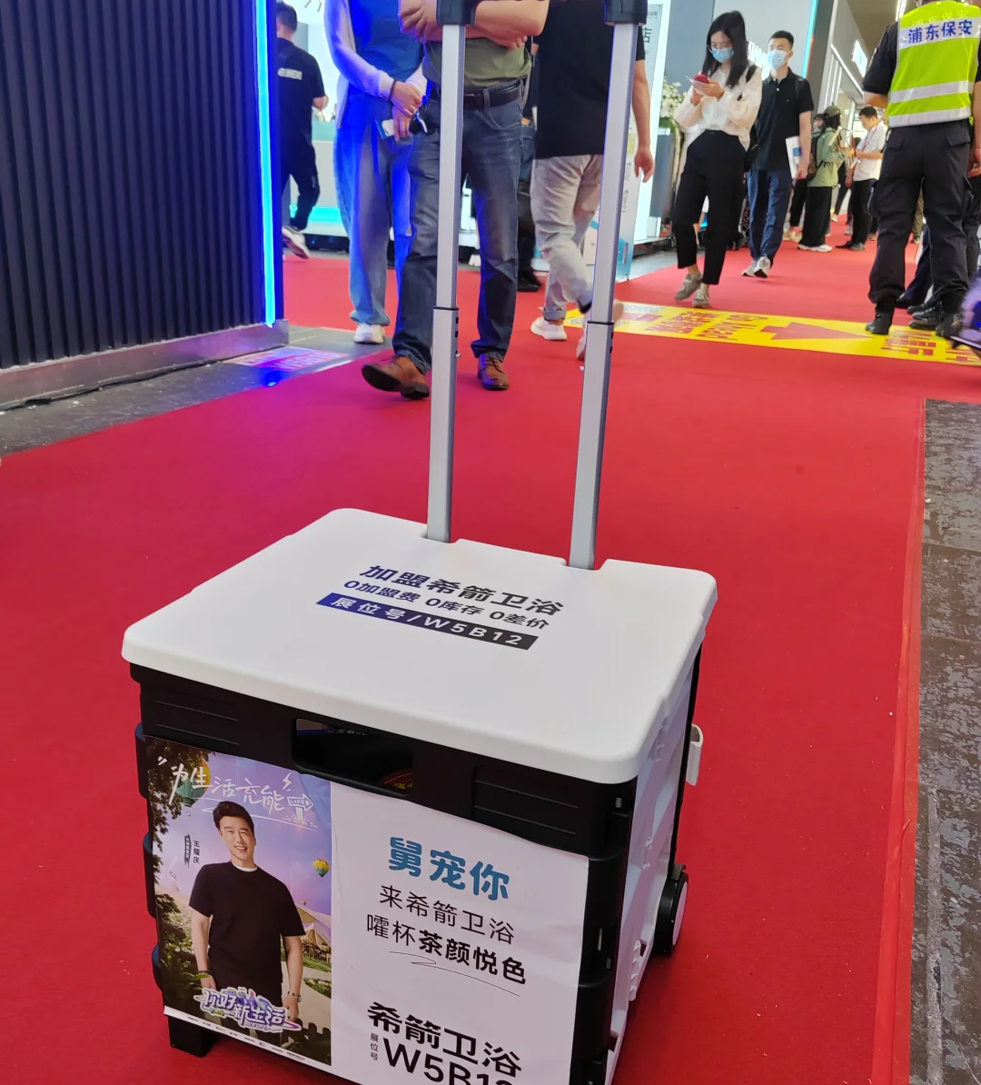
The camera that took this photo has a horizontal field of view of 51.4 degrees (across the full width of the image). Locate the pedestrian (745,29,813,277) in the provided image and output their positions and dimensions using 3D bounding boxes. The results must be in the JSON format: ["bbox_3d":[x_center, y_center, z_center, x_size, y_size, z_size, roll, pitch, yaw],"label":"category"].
[{"bbox_3d":[2.293,-3.045,8.097,0.500,1.790,0.430,14,23,28],"label":"pedestrian"}]

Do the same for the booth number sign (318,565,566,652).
[{"bbox_3d":[-0.039,0.055,0.904,0.204,0.006,0.109,10,21,19],"label":"booth number sign"}]

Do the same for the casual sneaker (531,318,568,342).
[{"bbox_3d":[0.279,-1.021,4.786,0.105,0.105,0.275,-9,23,-28],"label":"casual sneaker"}]

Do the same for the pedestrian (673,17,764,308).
[{"bbox_3d":[1.372,-2.247,6.083,0.480,1.620,0.420,13,22,25],"label":"pedestrian"}]

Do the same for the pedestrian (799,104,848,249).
[{"bbox_3d":[3.811,-4.169,11.713,0.500,1.570,0.450,6,21,9],"label":"pedestrian"}]

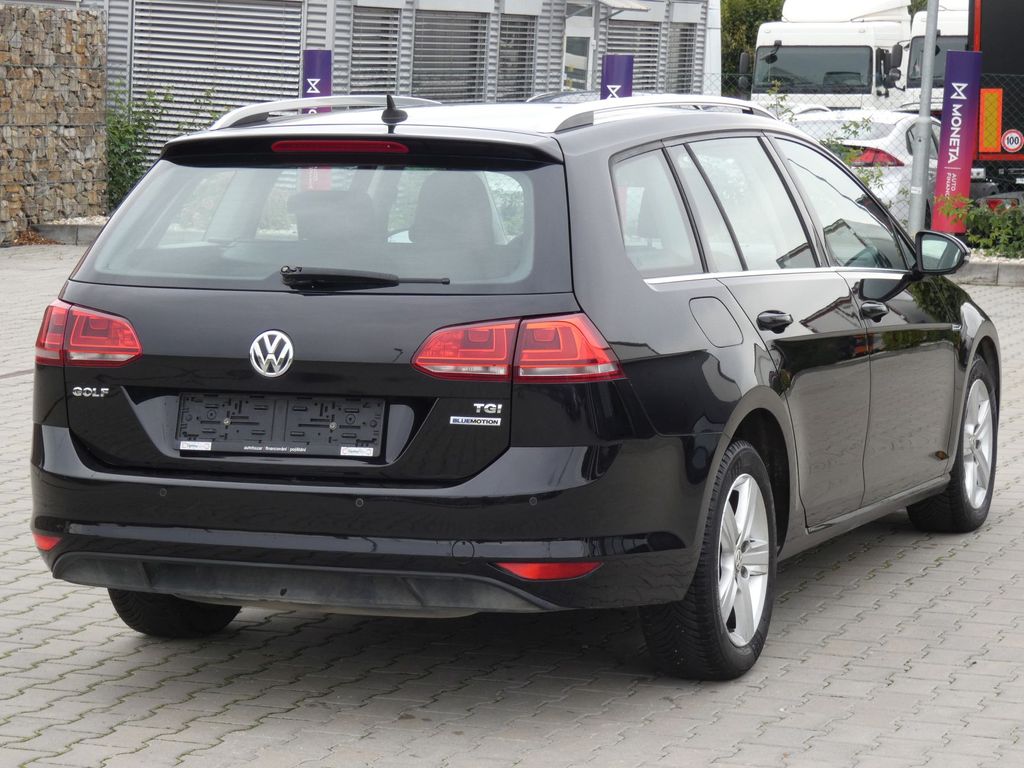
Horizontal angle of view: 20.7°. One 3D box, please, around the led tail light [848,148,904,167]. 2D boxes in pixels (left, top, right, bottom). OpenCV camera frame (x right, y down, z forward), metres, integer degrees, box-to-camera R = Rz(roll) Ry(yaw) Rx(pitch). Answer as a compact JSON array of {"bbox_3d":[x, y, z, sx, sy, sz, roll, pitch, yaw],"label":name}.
[{"bbox_3d":[3.984,-2.482,30.800,0.480,0.200,0.300,4,6,27],"label":"led tail light"}]

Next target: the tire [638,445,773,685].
[{"bbox_3d":[0.507,0.446,7.234,0.212,0.630,0.630,2,6,22],"label":"tire"}]

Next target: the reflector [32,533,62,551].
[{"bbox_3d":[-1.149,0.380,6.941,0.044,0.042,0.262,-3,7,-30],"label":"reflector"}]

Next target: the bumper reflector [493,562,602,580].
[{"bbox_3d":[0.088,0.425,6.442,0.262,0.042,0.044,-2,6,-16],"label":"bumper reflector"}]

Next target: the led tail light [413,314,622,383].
[{"bbox_3d":[0.014,-0.085,6.447,0.460,0.172,0.200,1,6,12],"label":"led tail light"}]

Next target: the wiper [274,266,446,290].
[{"bbox_3d":[-0.348,-0.239,6.512,0.430,0.060,0.070,2,6,18],"label":"wiper"}]

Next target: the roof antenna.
[{"bbox_3d":[-0.296,-0.705,7.171,0.055,0.065,0.115,2,6,22],"label":"roof antenna"}]

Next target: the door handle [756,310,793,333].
[{"bbox_3d":[0.677,-0.158,7.235,0.048,0.047,0.215,2,6,22],"label":"door handle"}]

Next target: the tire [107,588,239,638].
[{"bbox_3d":[-0.904,0.380,7.770,0.210,0.625,0.630,2,6,22],"label":"tire"}]

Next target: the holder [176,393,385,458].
[{"bbox_3d":[-0.546,0.097,6.588,0.535,0.142,0.030,2,6,22],"label":"holder"}]

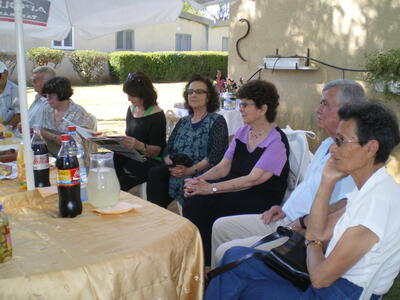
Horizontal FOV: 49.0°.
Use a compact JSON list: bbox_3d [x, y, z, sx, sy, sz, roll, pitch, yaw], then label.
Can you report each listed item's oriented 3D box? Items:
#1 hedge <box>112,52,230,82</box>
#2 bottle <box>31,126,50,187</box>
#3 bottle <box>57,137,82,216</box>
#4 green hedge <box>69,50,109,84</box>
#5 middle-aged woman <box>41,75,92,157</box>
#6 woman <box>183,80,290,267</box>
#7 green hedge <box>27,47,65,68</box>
[{"bbox_3d":[-1.068,-3.295,17.332,4.700,1.220,1.200,-4,13,-18],"label":"hedge"},{"bbox_3d":[-0.782,0.056,2.134,0.090,0.325,0.090,-1,13,-6],"label":"bottle"},{"bbox_3d":[-0.528,0.103,1.764,0.091,0.330,0.091,-1,13,-6],"label":"bottle"},{"bbox_3d":[-4.192,-3.053,16.231,1.400,1.220,1.100,-4,13,-18],"label":"green hedge"},{"bbox_3d":[-1.210,-0.050,3.801,0.500,1.160,0.700,11,17,42],"label":"middle-aged woman"},{"bbox_3d":[0.210,0.203,2.576,0.740,1.200,0.500,-5,14,-21],"label":"woman"},{"bbox_3d":[-5.644,-3.014,15.918,1.300,1.340,1.100,-4,13,-18],"label":"green hedge"}]

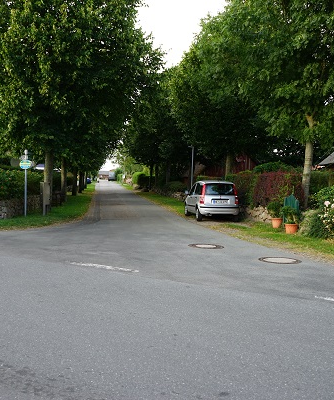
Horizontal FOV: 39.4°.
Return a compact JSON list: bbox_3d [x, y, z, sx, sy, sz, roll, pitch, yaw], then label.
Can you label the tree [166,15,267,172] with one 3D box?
[{"bbox_3d":[2.920,-4.440,23.500,5.800,9.800,5.800,0,3,-8],"label":"tree"}]

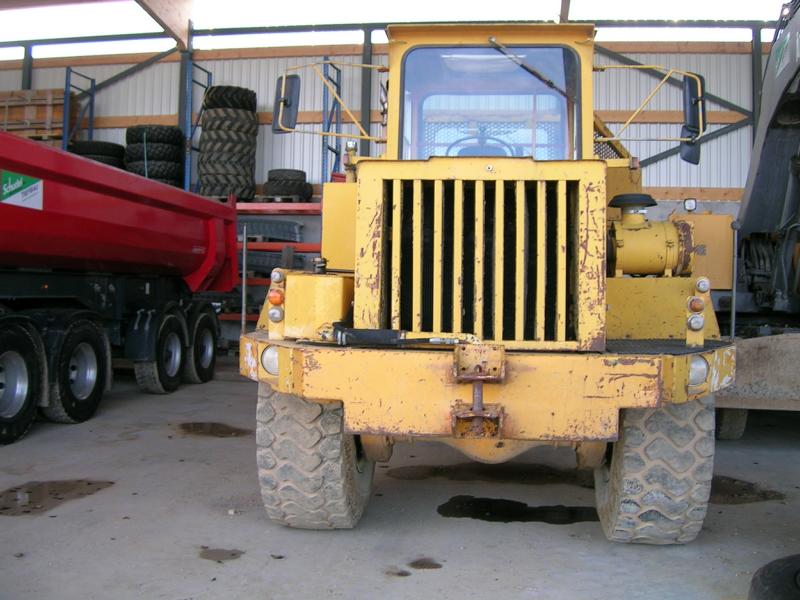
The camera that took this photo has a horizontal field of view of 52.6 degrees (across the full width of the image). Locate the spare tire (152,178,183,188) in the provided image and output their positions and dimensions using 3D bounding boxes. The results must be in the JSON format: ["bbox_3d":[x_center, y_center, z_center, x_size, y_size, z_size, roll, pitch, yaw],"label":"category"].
[{"bbox_3d":[-4.835,-2.150,15.900,1.080,0.330,1.080,1,0,10],"label":"spare tire"}]

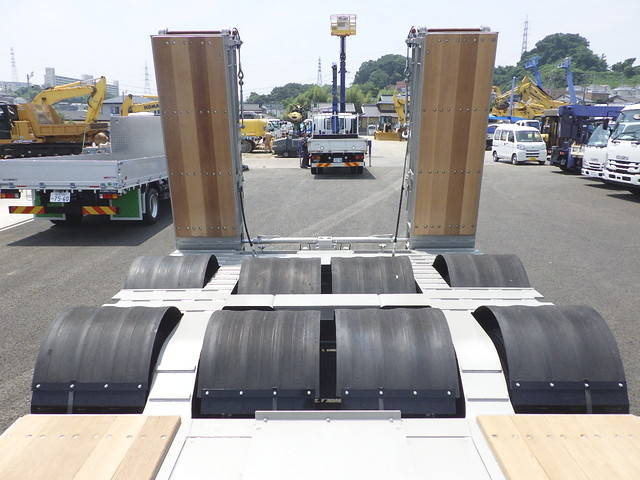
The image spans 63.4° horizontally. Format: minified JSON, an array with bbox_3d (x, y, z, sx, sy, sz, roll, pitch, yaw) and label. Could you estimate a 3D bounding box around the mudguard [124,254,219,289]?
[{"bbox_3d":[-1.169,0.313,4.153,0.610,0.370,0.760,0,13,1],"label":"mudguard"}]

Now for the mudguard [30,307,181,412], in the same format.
[{"bbox_3d":[-1.145,0.581,2.928,0.590,0.400,0.800,0,13,0],"label":"mudguard"}]

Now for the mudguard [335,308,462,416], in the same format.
[{"bbox_3d":[0.380,0.606,2.931,0.600,0.400,0.800,0,13,0],"label":"mudguard"}]

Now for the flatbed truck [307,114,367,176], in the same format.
[{"bbox_3d":[0.720,-4.256,22.306,2.200,2.500,7.300,0,13,1],"label":"flatbed truck"}]

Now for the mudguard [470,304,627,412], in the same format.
[{"bbox_3d":[1.235,0.582,2.924,0.590,0.400,0.800,0,13,0],"label":"mudguard"}]

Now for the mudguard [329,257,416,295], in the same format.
[{"bbox_3d":[0.375,0.329,4.067,0.600,0.380,0.780,0,13,0],"label":"mudguard"}]

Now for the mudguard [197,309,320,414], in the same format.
[{"bbox_3d":[-0.308,0.631,3.019,0.620,0.420,0.780,0,13,1],"label":"mudguard"}]

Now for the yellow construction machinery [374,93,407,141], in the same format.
[{"bbox_3d":[7.182,-12.405,52.000,3.200,4.600,4.000,0,13,0],"label":"yellow construction machinery"}]

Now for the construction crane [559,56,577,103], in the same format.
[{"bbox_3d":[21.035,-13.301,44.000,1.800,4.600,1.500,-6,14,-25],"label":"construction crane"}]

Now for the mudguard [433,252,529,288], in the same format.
[{"bbox_3d":[1.237,0.309,4.061,0.590,0.380,0.780,0,13,0],"label":"mudguard"}]

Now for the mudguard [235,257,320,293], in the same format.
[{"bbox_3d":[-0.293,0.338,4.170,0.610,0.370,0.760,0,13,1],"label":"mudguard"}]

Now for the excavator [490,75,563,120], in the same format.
[{"bbox_3d":[13.688,-8.230,33.852,6.500,5.000,3.000,0,13,1],"label":"excavator"}]

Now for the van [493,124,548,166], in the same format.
[{"bbox_3d":[9.996,-4.781,25.866,1.475,1.875,3.395,-1,13,-2],"label":"van"}]

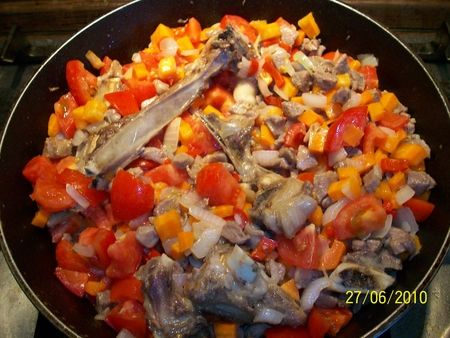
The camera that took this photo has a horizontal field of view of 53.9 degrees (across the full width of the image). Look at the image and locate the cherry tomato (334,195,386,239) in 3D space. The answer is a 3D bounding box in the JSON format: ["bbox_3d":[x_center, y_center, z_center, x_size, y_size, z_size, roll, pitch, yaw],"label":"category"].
[{"bbox_3d":[0.086,0.031,0.284,0.035,0.025,0.030,-1,59,2],"label":"cherry tomato"}]

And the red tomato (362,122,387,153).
[{"bbox_3d":[0.108,-0.022,0.317,0.021,0.020,0.023,-1,59,2],"label":"red tomato"}]

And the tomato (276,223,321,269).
[{"bbox_3d":[0.046,0.048,0.280,0.030,0.023,0.028,-1,59,2],"label":"tomato"}]

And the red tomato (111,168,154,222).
[{"bbox_3d":[-0.063,0.017,0.301,0.030,0.028,0.034,-1,59,2],"label":"red tomato"}]

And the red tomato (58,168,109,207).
[{"bbox_3d":[-0.100,0.013,0.314,0.034,0.024,0.027,-1,59,2],"label":"red tomato"}]

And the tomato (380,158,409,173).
[{"bbox_3d":[0.117,-0.002,0.305,0.019,0.010,0.010,-1,59,2],"label":"tomato"}]

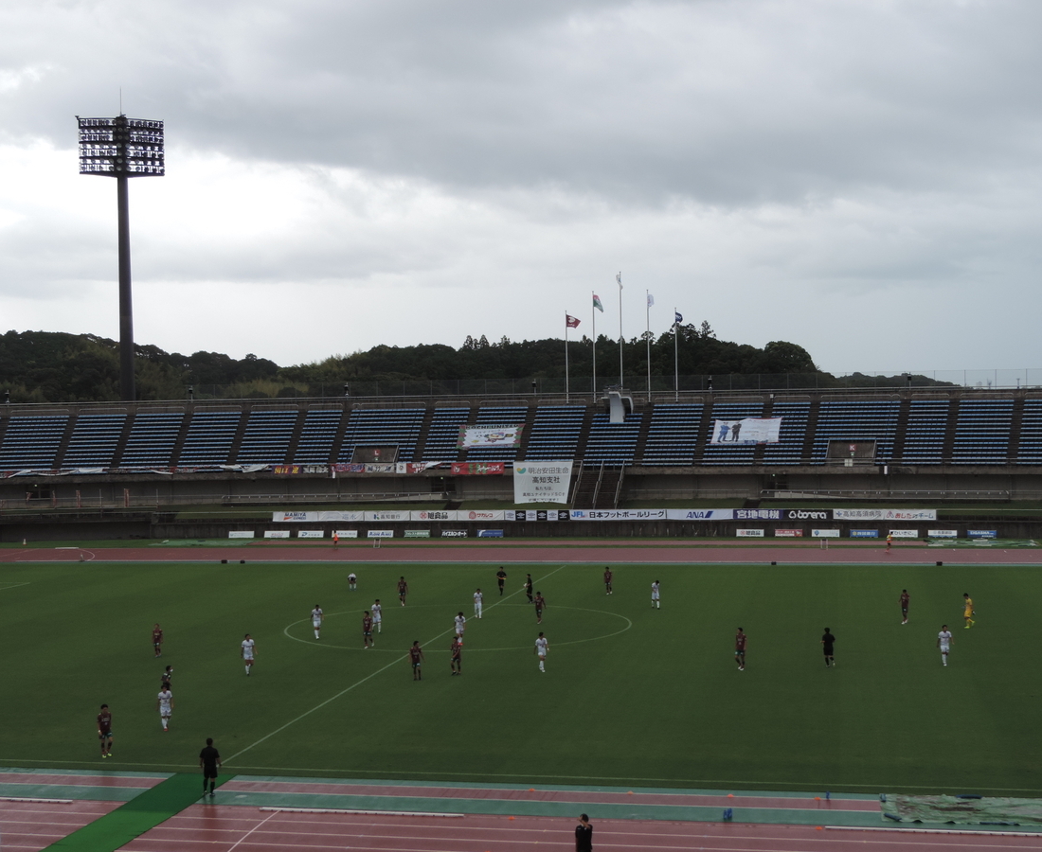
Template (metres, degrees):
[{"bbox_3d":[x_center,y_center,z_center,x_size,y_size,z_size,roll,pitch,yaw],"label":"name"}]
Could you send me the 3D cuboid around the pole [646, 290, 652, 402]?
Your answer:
[{"bbox_3d":[13.577,-8.439,163.982,0.200,12.008,0.200,-1,0,11],"label":"pole"}]

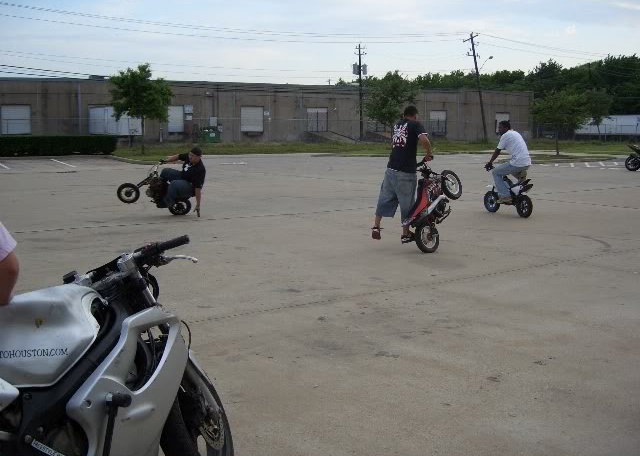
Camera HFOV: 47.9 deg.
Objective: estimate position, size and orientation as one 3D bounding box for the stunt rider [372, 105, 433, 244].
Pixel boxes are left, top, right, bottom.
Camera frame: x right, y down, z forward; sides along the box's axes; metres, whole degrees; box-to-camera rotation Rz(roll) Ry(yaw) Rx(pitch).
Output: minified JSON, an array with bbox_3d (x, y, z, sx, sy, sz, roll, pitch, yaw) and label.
[{"bbox_3d":[1.040,-0.662,9.076,0.620,1.749,0.620,7,10,40],"label":"stunt rider"}]

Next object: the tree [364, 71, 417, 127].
[{"bbox_3d":[4.140,-6.870,42.453,3.101,4.708,3.101,1,8,5],"label":"tree"}]

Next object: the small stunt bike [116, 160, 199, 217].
[{"bbox_3d":[-2.759,-0.663,12.320,1.350,0.860,0.580,10,24,-15],"label":"small stunt bike"}]

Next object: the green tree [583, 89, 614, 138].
[{"bbox_3d":[29.748,-12.086,77.045,3.678,5.542,3.678,3,9,21],"label":"green tree"}]

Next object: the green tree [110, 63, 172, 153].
[{"bbox_3d":[-8.777,-5.857,35.536,3.095,4.450,3.095,-2,8,-14],"label":"green tree"}]

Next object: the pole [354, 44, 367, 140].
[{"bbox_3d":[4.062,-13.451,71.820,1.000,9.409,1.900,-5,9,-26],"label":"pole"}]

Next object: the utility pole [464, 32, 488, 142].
[{"bbox_3d":[16.031,-14.112,72.727,0.900,11.002,1.900,-12,9,-26],"label":"utility pole"}]

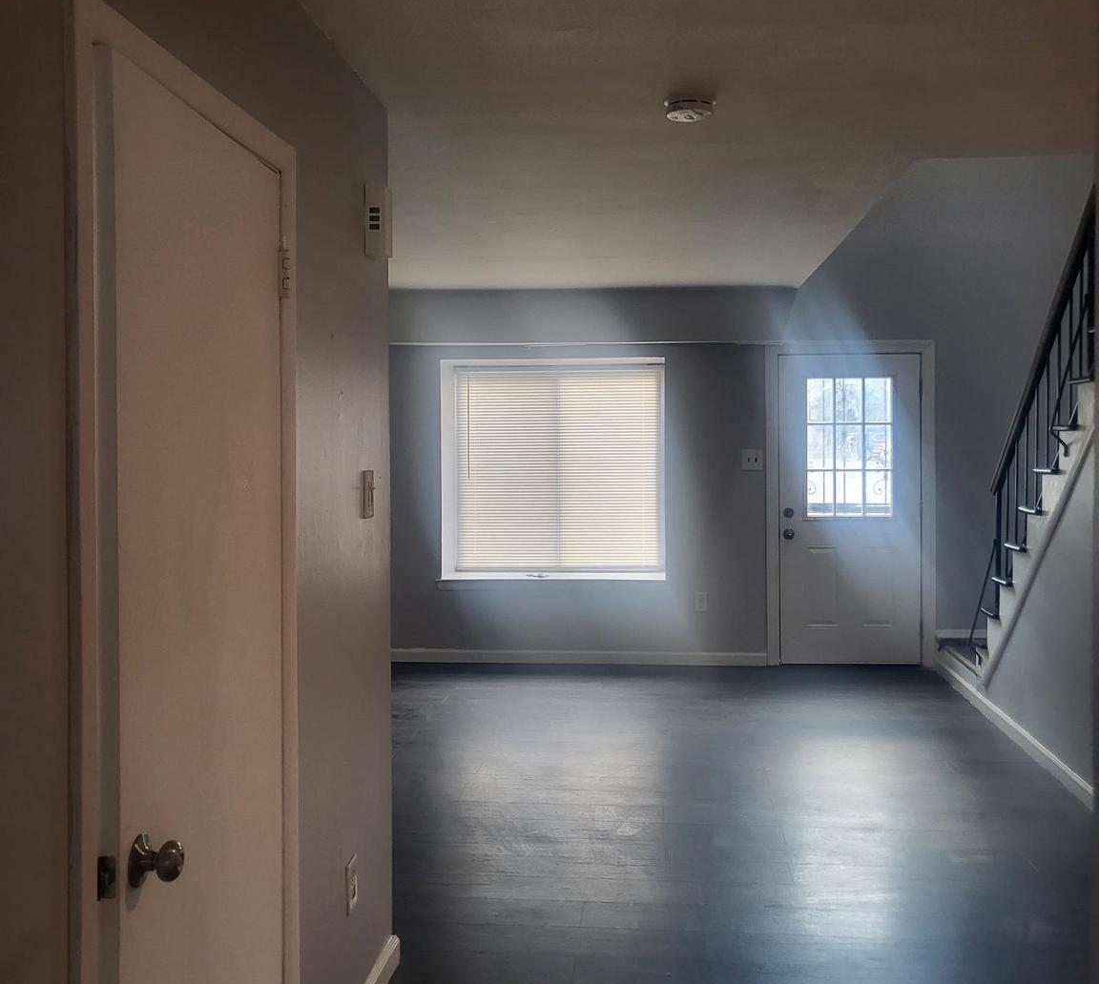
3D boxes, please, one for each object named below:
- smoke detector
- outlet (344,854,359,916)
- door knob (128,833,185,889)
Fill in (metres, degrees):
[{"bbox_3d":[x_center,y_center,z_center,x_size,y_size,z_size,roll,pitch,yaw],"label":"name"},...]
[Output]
[{"bbox_3d":[0.403,-1.093,3.160,0.143,0.046,0.143,0,3,5],"label":"smoke detector"},{"bbox_3d":[-0.496,0.990,2.773,0.010,0.117,0.073,0,3,5],"label":"outlet"},{"bbox_3d":[-0.553,0.521,1.552,0.066,0.070,0.068,0,3,3],"label":"door knob"}]

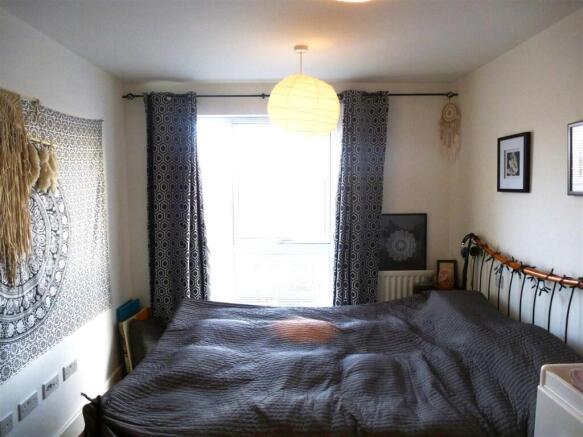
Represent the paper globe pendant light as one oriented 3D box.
[{"bbox_3d":[0.077,-0.763,2.461,0.440,0.530,0.440,0,5,0],"label":"paper globe pendant light"}]

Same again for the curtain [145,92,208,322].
[{"bbox_3d":[-0.920,0.119,3.300,0.490,2.220,0.150,0,5,0],"label":"curtain"}]

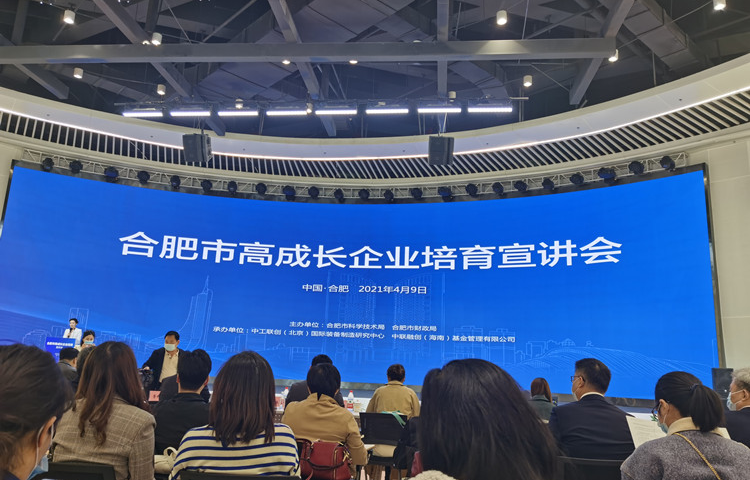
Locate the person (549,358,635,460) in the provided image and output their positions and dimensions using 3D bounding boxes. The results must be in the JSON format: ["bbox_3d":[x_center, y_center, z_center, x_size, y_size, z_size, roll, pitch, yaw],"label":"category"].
[{"bbox_3d":[1.056,1.302,3.128,0.520,1.310,0.820,4,-13,-3],"label":"person"}]

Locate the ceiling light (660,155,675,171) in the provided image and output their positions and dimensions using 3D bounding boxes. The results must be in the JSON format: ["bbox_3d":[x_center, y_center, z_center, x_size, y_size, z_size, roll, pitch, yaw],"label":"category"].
[{"bbox_3d":[6.743,-1.759,13.481,0.310,0.340,0.310,-4,-15,26],"label":"ceiling light"}]

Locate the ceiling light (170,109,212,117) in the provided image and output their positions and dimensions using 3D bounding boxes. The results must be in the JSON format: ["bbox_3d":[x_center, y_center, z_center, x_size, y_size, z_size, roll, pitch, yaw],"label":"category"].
[{"bbox_3d":[-3.629,-2.502,11.565,0.790,0.110,0.160,1,-13,7],"label":"ceiling light"}]

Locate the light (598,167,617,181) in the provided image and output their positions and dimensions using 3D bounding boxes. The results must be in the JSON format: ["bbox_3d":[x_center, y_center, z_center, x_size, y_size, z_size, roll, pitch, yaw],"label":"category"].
[{"bbox_3d":[4.788,-1.339,12.044,0.360,0.320,0.320,1,-13,8],"label":"light"}]

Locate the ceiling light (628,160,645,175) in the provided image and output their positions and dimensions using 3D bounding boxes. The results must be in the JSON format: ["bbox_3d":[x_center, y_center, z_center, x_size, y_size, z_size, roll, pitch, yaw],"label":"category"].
[{"bbox_3d":[6.209,-1.721,13.886,0.310,0.330,0.310,-2,-14,21],"label":"ceiling light"}]

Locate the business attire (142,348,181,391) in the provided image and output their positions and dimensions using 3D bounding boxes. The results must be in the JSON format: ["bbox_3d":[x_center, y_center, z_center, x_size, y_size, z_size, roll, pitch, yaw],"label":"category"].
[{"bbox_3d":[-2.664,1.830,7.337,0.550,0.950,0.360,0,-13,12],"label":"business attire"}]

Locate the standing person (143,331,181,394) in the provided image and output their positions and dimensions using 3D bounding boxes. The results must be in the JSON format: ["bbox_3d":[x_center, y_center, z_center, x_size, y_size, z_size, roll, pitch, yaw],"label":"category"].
[{"bbox_3d":[-2.669,1.936,7.313,0.560,1.570,0.400,0,-13,12],"label":"standing person"}]

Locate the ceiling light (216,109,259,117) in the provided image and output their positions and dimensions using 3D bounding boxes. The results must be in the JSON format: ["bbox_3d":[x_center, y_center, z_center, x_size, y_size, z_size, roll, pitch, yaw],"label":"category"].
[{"bbox_3d":[-2.311,-2.150,9.902,0.700,0.110,0.170,1,-13,8],"label":"ceiling light"}]

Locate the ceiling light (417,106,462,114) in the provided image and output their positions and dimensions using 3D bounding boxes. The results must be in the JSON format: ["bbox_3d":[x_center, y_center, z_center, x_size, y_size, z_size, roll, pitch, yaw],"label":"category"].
[{"bbox_3d":[1.205,-2.423,10.873,0.790,0.110,0.160,1,-13,7],"label":"ceiling light"}]

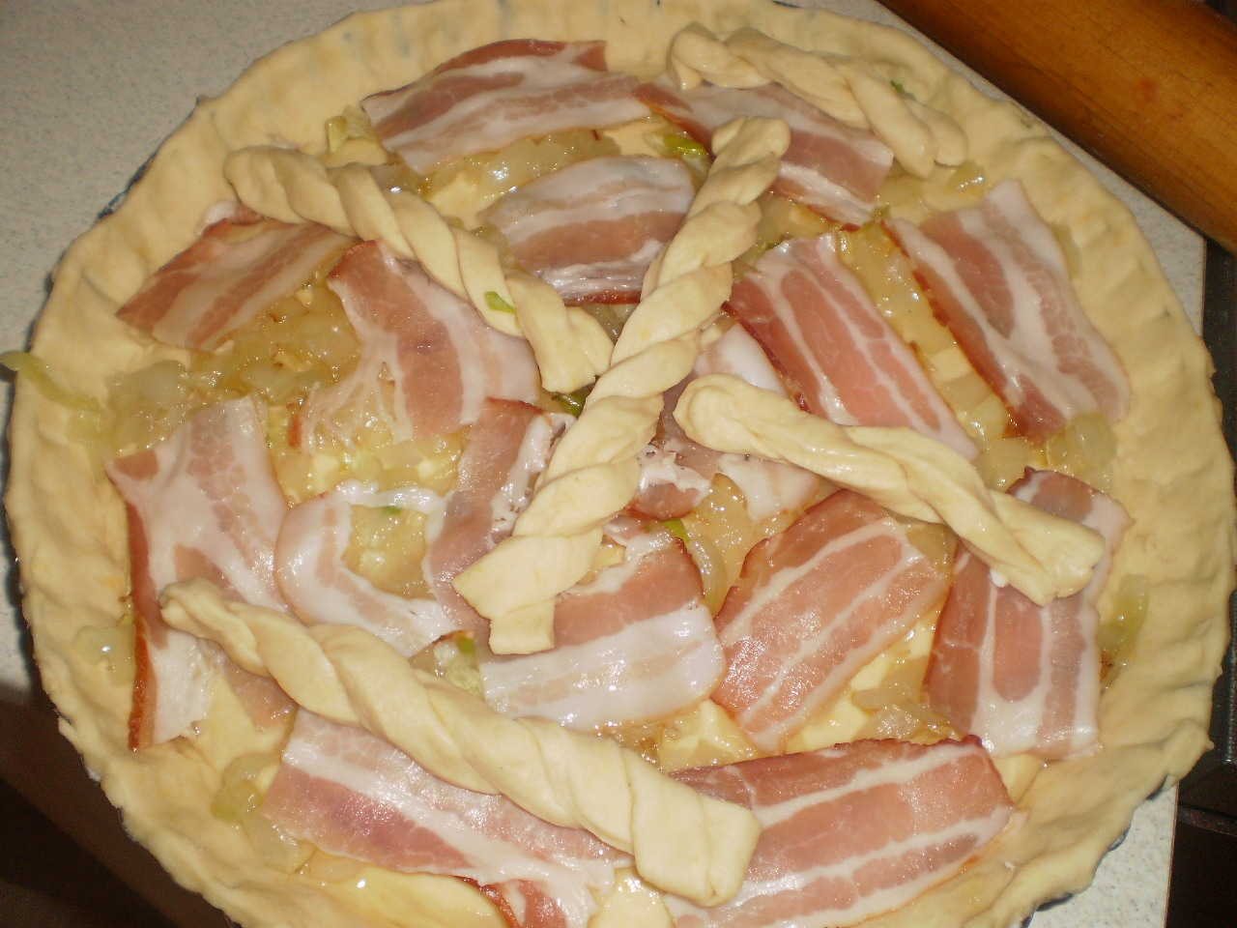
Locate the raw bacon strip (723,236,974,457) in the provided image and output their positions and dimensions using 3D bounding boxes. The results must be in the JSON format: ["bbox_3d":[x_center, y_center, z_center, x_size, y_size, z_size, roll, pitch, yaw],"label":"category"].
[{"bbox_3d":[0.059,-0.027,0.337,0.038,0.007,0.078,-24,67,-13],"label":"raw bacon strip"}]

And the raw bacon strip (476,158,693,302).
[{"bbox_3d":[-0.008,-0.063,0.346,0.058,0.008,0.048,-1,63,-3],"label":"raw bacon strip"}]

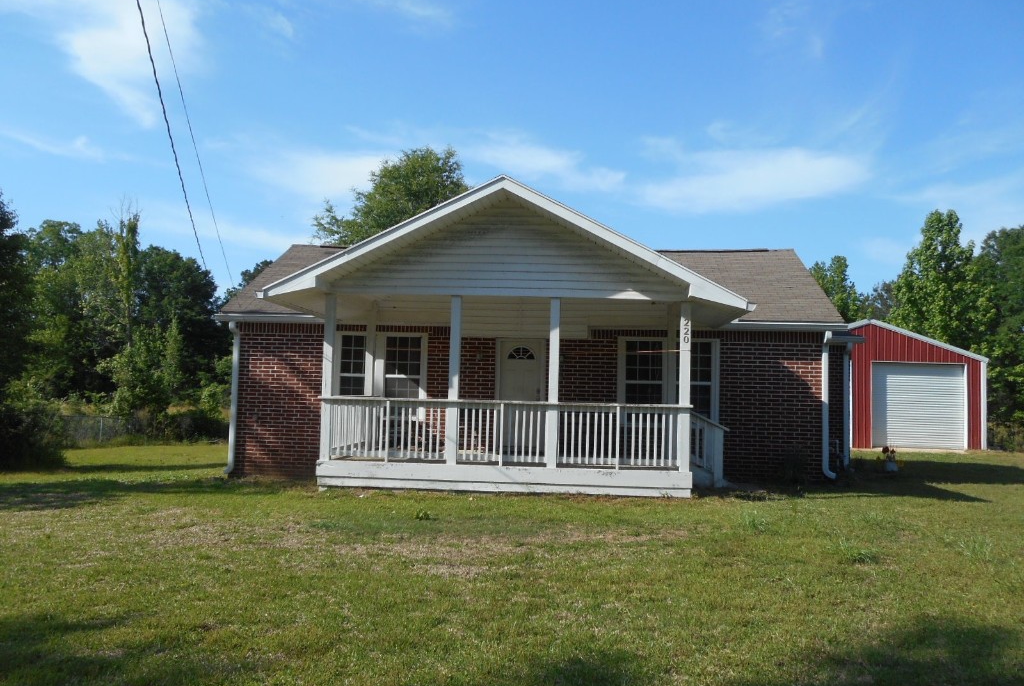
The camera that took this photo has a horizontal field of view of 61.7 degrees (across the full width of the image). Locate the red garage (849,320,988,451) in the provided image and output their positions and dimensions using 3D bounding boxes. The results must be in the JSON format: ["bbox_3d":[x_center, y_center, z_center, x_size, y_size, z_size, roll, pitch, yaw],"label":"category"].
[{"bbox_3d":[12.255,1.621,32.404,7.500,4.240,8.000,1,-4,5],"label":"red garage"}]

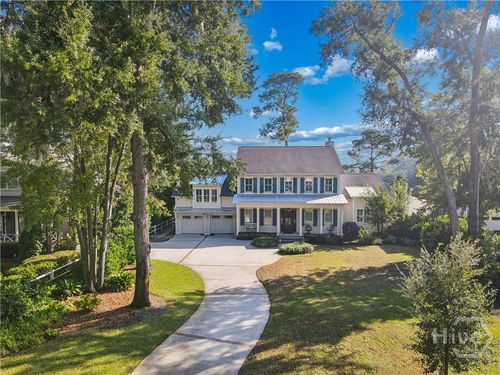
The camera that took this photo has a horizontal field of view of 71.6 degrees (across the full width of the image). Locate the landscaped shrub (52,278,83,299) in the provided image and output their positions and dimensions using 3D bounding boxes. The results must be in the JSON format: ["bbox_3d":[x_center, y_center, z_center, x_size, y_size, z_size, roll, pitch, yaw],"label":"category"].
[{"bbox_3d":[-10.420,5.689,19.793,1.660,0.860,1.500,0,2,2],"label":"landscaped shrub"}]

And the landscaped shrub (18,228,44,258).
[{"bbox_3d":[-18.416,4.557,29.218,2.130,2.470,2.000,0,2,2],"label":"landscaped shrub"}]

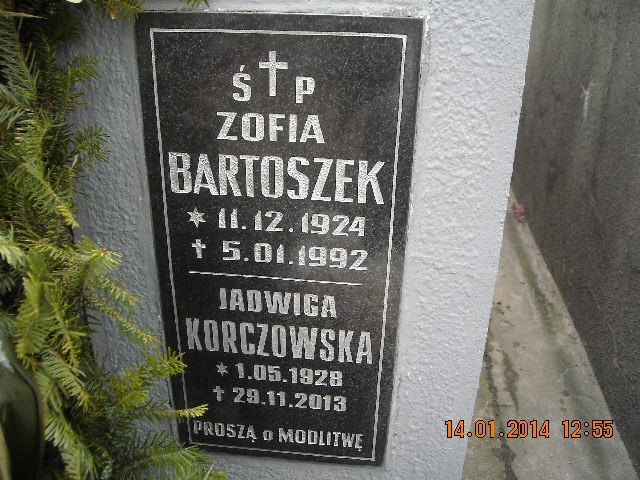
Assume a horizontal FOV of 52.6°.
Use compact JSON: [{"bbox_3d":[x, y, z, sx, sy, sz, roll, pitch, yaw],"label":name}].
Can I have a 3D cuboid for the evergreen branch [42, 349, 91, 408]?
[{"bbox_3d":[-0.317,0.173,0.810,0.034,0.088,0.028,-40,13,-24],"label":"evergreen branch"}]

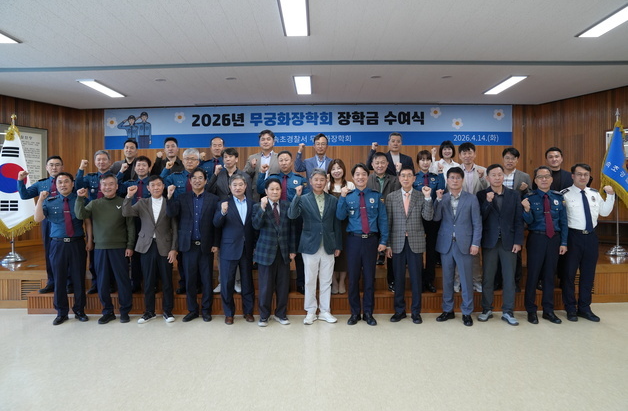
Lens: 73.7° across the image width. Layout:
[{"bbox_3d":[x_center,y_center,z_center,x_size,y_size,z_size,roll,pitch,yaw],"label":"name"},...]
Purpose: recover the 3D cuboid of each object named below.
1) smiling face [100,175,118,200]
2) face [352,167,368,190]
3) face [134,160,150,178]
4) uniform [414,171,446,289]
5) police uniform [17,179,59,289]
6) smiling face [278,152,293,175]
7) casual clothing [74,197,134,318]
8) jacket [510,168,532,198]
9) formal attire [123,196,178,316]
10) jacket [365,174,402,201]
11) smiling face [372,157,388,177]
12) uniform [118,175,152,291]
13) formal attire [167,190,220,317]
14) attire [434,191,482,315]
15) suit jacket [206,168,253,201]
[{"bbox_3d":[-2.291,-0.212,4.680,0.190,0.250,0.200,-1,0,-18],"label":"smiling face"},{"bbox_3d":[0.500,-0.301,4.500,0.175,0.250,0.200,-1,0,4],"label":"face"},{"bbox_3d":[-2.109,-0.449,5.150,0.175,0.235,0.200,-1,0,-14],"label":"face"},{"bbox_3d":[1.412,0.306,5.120,0.440,1.440,0.300,-1,0,3],"label":"uniform"},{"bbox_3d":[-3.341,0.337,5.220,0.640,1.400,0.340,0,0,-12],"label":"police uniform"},{"bbox_3d":[-0.355,-0.527,5.230,0.171,0.275,0.190,0,1,-3],"label":"smiling face"},{"bbox_3d":[-2.374,0.558,4.770,0.584,1.363,0.360,-1,1,-23],"label":"casual clothing"},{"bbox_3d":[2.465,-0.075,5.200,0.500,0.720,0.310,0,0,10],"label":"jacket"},{"bbox_3d":[-1.851,0.577,4.740,0.600,1.350,0.340,0,0,-9],"label":"formal attire"},{"bbox_3d":[0.879,-0.056,5.270,0.502,0.705,0.320,0,1,9],"label":"jacket"},{"bbox_3d":[0.815,-0.484,5.130,0.175,0.235,0.190,0,0,7],"label":"smiling face"},{"bbox_3d":[-2.173,0.335,5.200,0.540,1.430,0.330,0,0,-10],"label":"uniform"},{"bbox_3d":[-1.358,0.541,4.720,0.610,1.410,0.360,-1,0,-6],"label":"formal attire"},{"bbox_3d":[1.641,0.520,4.770,0.509,1.374,0.360,0,1,19],"label":"attire"},{"bbox_3d":[-1.046,-0.108,5.270,0.553,0.706,0.320,0,1,-6],"label":"suit jacket"}]

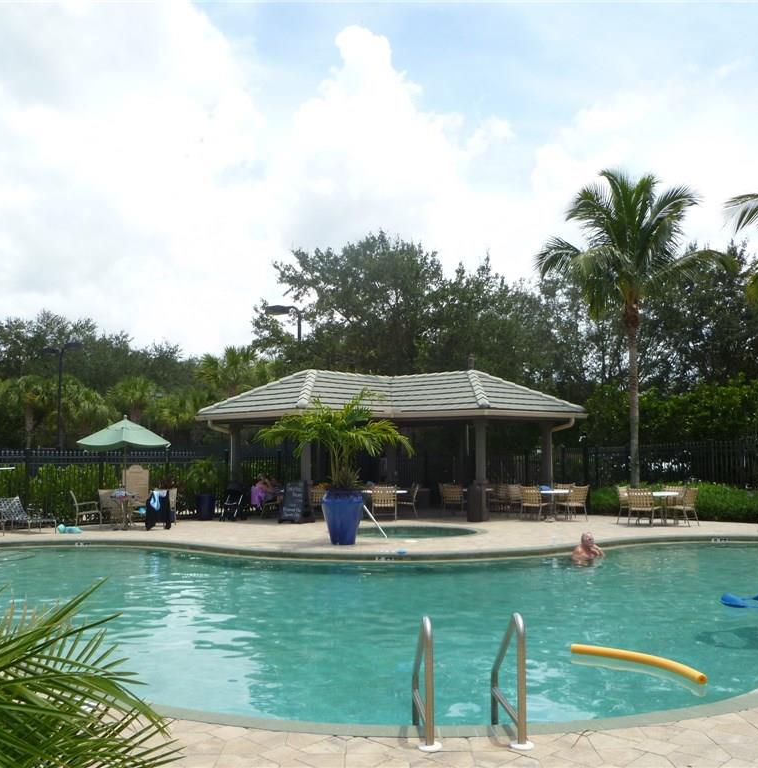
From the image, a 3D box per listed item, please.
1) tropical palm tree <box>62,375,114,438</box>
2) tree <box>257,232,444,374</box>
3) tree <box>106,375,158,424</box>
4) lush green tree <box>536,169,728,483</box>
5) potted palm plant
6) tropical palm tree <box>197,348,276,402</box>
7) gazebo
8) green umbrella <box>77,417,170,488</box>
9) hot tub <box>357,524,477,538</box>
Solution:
[{"bbox_3d":[-14.410,2.226,40.951,2.800,5.210,2.800,0,-4,0],"label":"tropical palm tree"},{"bbox_3d":[-1.139,-0.946,33.159,7.300,10.410,7.000,0,-4,0],"label":"tree"},{"bbox_3d":[-12.185,2.272,40.947,2.700,5.100,2.700,0,-4,0],"label":"tree"},{"bbox_3d":[7.120,-1.240,23.598,5.300,9.666,5.200,0,-5,0],"label":"lush green tree"},{"bbox_3d":[-0.813,1.527,15.129,2.750,2.820,2.600,0,-4,0],"label":"potted palm plant"},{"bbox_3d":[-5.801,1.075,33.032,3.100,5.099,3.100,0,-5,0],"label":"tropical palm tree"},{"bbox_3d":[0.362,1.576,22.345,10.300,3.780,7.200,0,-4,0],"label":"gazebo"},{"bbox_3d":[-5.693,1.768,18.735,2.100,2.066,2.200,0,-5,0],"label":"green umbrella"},{"bbox_3d":[0.726,3.408,17.946,2.900,0.420,2.950,0,-5,0],"label":"hot tub"}]

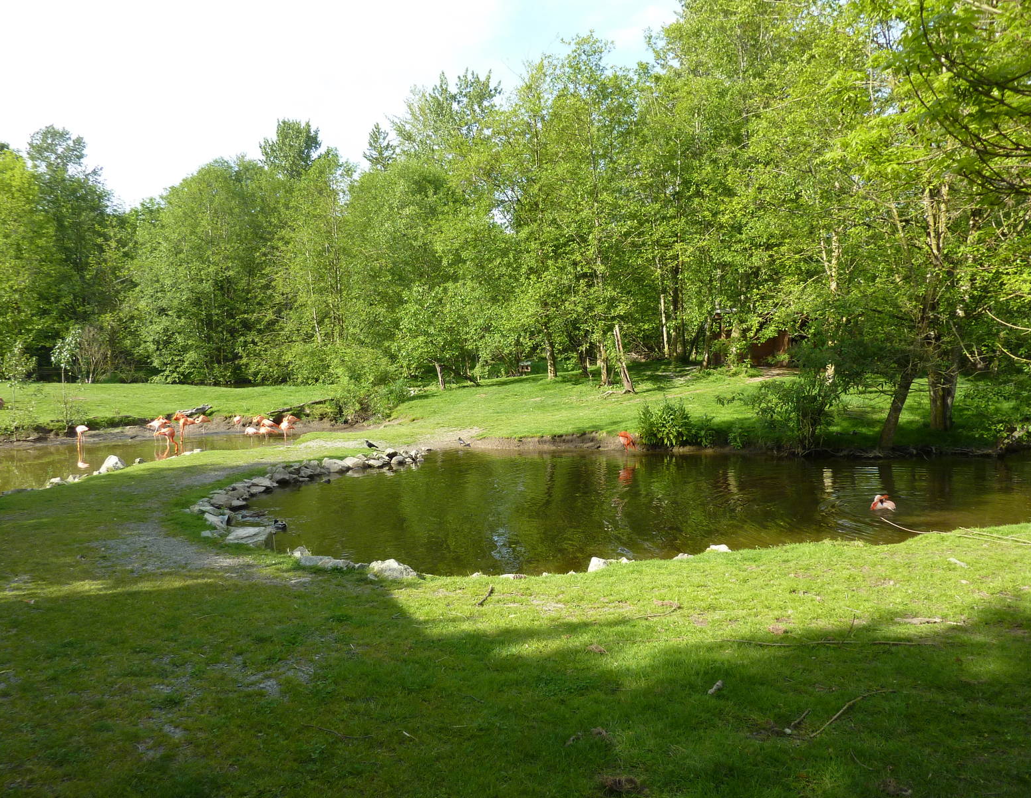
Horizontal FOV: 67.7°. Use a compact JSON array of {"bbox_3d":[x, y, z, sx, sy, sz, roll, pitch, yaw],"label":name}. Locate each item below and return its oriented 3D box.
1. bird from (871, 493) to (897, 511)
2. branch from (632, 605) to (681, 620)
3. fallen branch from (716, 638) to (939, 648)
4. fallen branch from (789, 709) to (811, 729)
[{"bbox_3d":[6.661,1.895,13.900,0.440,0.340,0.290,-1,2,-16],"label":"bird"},{"bbox_3d":[1.129,1.655,5.936,0.614,0.035,0.109,-2,3,-44],"label":"branch"},{"bbox_3d":[2.091,1.643,5.144,1.472,0.045,0.123,0,2,4],"label":"fallen branch"},{"bbox_3d":[1.451,1.618,3.898,0.028,0.040,0.306,1,2,39],"label":"fallen branch"}]

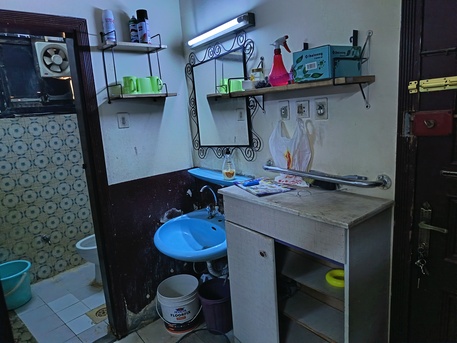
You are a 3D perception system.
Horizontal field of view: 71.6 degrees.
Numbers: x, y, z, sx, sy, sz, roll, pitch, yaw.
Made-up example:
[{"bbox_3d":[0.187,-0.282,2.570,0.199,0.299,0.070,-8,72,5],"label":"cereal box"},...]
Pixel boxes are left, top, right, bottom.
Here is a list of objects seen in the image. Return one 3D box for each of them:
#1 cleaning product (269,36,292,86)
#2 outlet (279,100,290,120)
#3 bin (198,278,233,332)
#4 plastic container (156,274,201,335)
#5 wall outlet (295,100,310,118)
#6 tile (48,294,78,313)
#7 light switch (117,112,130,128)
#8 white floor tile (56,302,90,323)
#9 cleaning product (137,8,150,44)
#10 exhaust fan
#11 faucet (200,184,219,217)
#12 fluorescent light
[{"bbox_3d":[0.242,-0.500,1.465,0.100,0.222,0.108,-3,11,1],"label":"cleaning product"},{"bbox_3d":[0.298,-0.323,1.677,0.018,0.100,0.074,-12,14,-38],"label":"outlet"},{"bbox_3d":[-0.057,0.946,2.216,0.280,0.284,0.280,-4,11,-3],"label":"bin"},{"bbox_3d":[-0.357,0.984,2.333,0.310,0.305,0.310,-6,11,-11],"label":"plastic container"},{"bbox_3d":[0.373,-0.310,1.587,0.018,0.088,0.083,-12,14,-38],"label":"wall outlet"},{"bbox_3d":[-1.401,1.123,2.700,0.195,0.010,0.195,6,14,42],"label":"tile"},{"bbox_3d":[-0.667,-0.324,2.018,0.075,0.092,0.012,-12,14,-38],"label":"light switch"},{"bbox_3d":[-1.253,1.139,2.565,0.195,0.010,0.195,6,14,42],"label":"white floor tile"},{"bbox_3d":[-0.528,-0.890,1.992,0.067,0.211,0.067,-3,11,5],"label":"cleaning product"},{"bbox_3d":[-1.682,-1.083,3.104,0.310,0.305,0.120,-14,15,-42],"label":"exhaust fan"},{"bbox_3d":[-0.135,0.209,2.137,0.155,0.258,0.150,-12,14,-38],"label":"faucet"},{"bbox_3d":[-0.071,-0.822,1.872,0.075,0.068,0.585,-12,14,-38],"label":"fluorescent light"}]

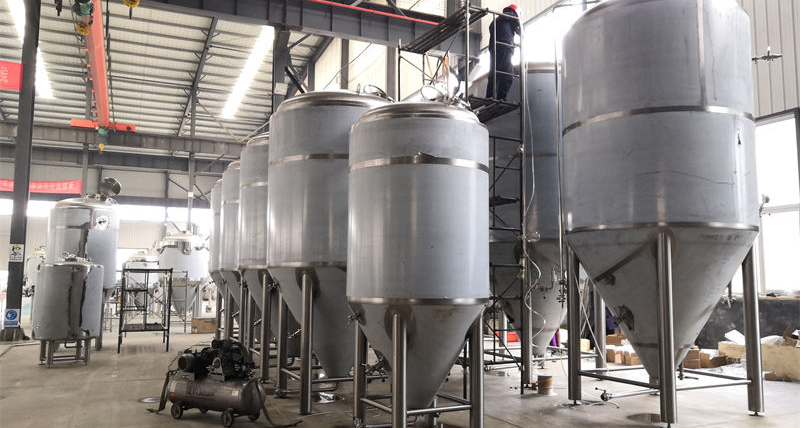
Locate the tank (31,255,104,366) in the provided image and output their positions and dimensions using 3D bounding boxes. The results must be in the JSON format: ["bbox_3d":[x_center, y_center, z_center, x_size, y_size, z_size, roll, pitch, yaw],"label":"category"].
[{"bbox_3d":[-5.740,1.635,10.796,1.014,1.900,1.014,3,-6,-26],"label":"tank"}]

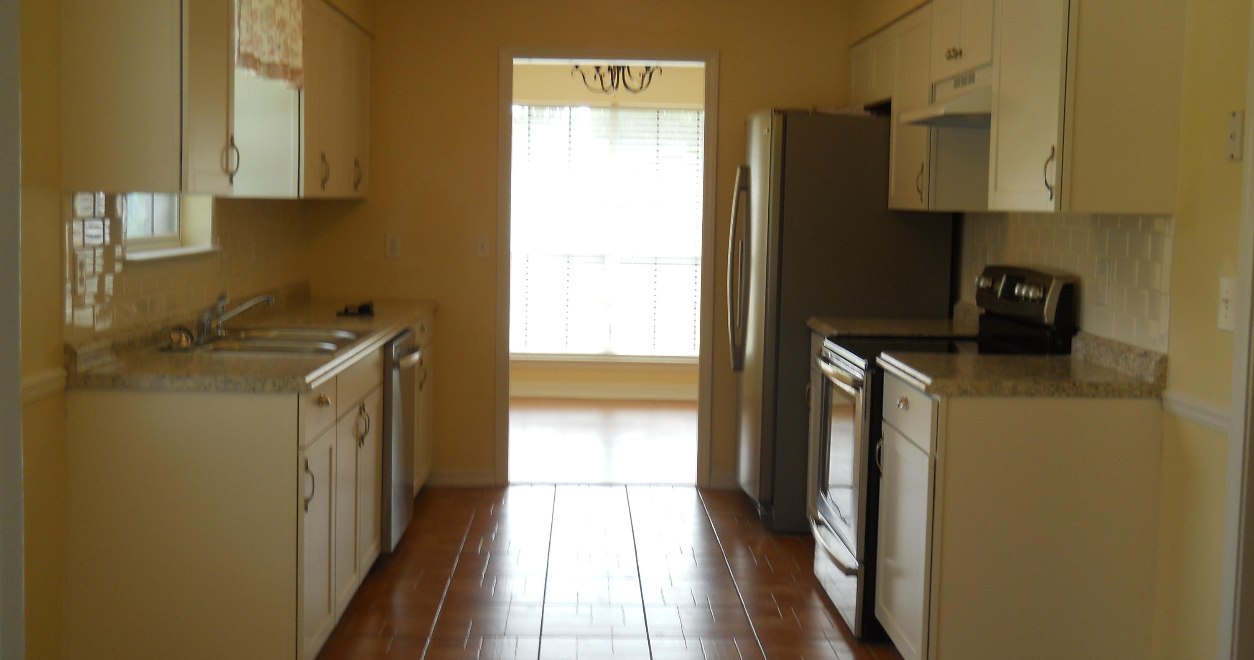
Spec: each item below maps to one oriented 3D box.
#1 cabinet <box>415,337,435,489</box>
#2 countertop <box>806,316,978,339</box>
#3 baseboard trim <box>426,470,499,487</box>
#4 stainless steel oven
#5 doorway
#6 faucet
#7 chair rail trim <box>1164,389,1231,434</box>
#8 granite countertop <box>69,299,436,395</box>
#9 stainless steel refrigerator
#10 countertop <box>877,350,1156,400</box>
[{"bbox_3d":[-1.241,0.363,6.020,0.618,0.874,0.930,1,5,-2],"label":"cabinet"},{"bbox_3d":[1.063,-0.003,5.196,0.635,0.046,0.530,1,5,-2],"label":"countertop"},{"bbox_3d":[-0.813,0.713,6.479,0.357,0.083,0.016,1,5,-2],"label":"baseboard trim"},{"bbox_3d":[1.039,0.484,4.589,0.682,0.960,0.760,1,5,-2],"label":"stainless steel oven"},{"bbox_3d":[-0.099,-0.285,6.465,1.038,2.096,0.130,1,5,-2],"label":"doorway"},{"bbox_3d":[-1.281,-0.046,4.428,0.240,0.154,0.230,1,5,-2],"label":"faucet"},{"bbox_3d":[1.429,0.204,3.371,0.022,0.050,0.385,1,5,-2],"label":"chair rail trim"},{"bbox_3d":[-1.199,0.003,4.970,0.625,0.047,2.935,1,5,-2],"label":"granite countertop"},{"bbox_3d":[0.922,-0.053,6.072,0.858,1.766,0.880,1,5,-2],"label":"stainless steel refrigerator"},{"bbox_3d":[1.107,0.127,3.850,0.635,0.046,0.615,1,5,-2],"label":"countertop"}]

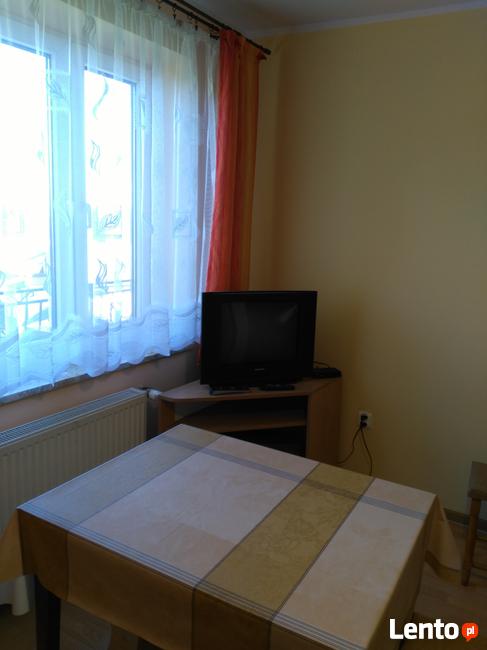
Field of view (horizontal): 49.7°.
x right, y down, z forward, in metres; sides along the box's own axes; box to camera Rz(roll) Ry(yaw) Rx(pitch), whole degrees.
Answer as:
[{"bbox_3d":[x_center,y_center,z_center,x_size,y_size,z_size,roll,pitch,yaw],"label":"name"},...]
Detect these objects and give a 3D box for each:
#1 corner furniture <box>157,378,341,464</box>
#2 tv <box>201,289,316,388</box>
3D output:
[{"bbox_3d":[0.010,0.594,2.872,1.009,0.650,0.580,-1,13,-18],"label":"corner furniture"},{"bbox_3d":[0.027,0.033,2.799,0.610,0.478,0.360,-2,13,-19],"label":"tv"}]

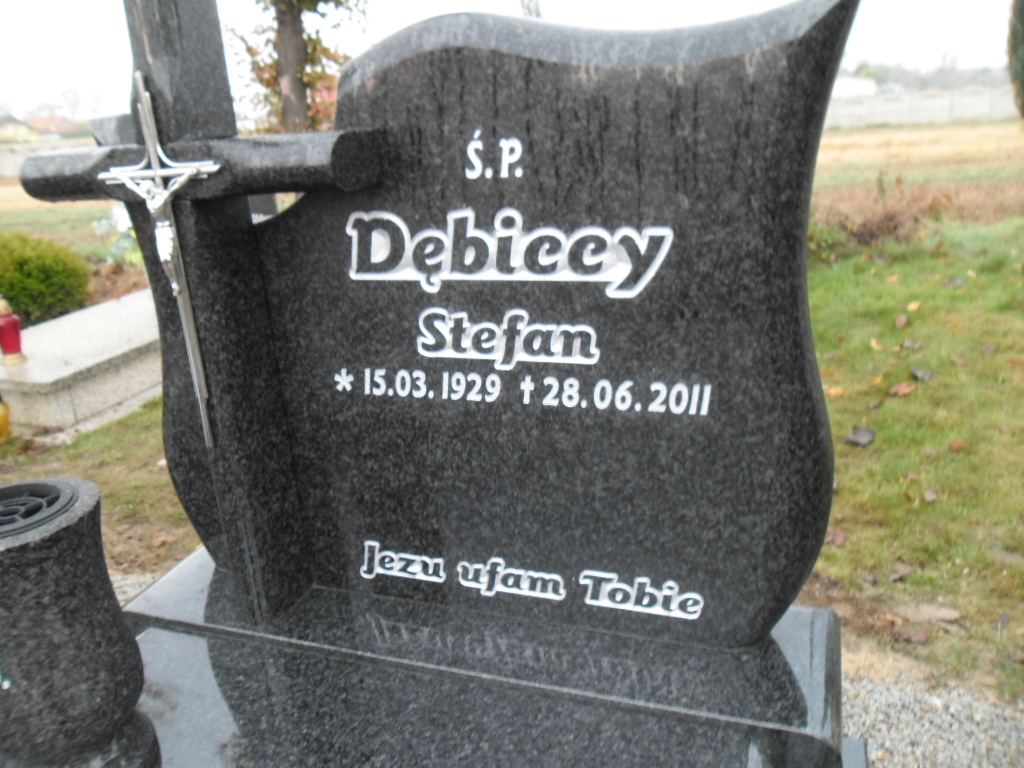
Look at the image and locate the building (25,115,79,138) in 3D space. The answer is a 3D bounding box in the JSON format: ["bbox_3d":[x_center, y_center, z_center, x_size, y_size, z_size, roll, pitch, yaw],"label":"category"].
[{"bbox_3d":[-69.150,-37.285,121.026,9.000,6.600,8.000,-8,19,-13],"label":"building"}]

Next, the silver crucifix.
[{"bbox_3d":[-0.410,-0.132,0.964,0.180,0.457,0.040,3,19,19],"label":"silver crucifix"}]

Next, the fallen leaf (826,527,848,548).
[{"bbox_3d":[0.868,0.410,2.145,0.070,0.025,0.065,-3,18,0],"label":"fallen leaf"}]

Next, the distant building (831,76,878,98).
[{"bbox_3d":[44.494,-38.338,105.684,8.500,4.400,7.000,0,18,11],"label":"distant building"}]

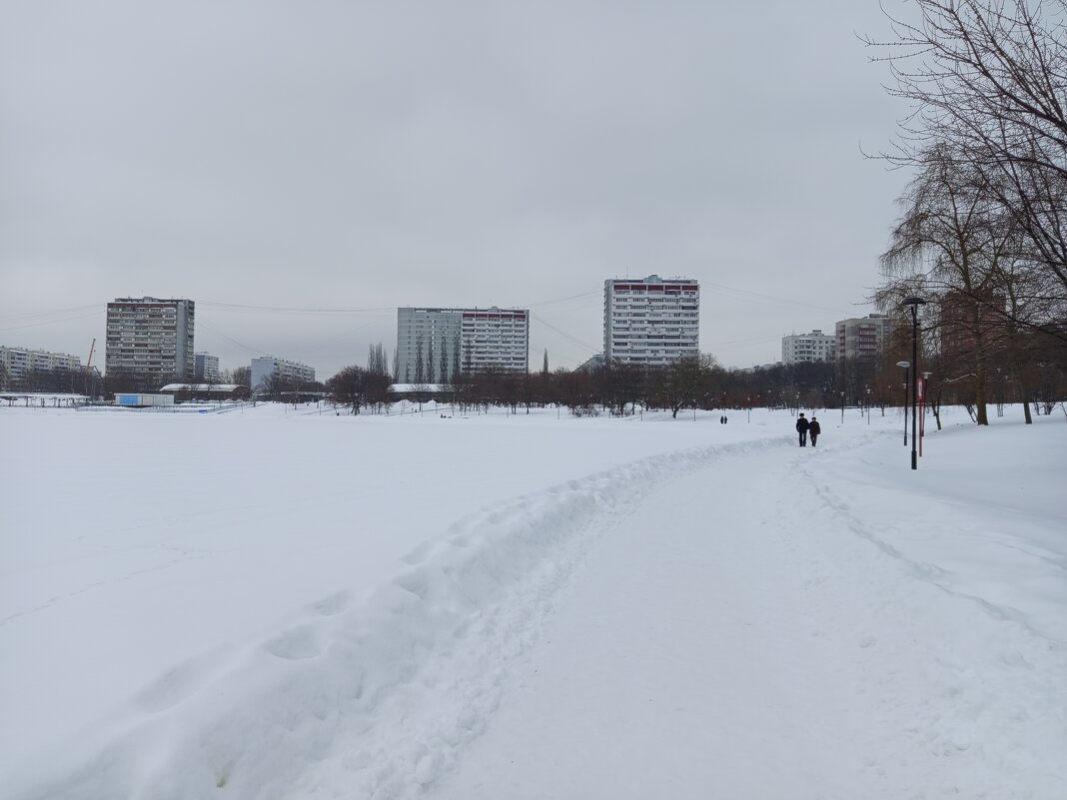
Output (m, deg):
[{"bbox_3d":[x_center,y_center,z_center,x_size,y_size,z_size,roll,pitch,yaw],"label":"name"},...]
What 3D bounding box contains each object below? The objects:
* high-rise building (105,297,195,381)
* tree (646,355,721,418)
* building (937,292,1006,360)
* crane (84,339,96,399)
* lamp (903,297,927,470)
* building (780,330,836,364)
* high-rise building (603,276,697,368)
[{"bbox_3d":[-184.163,-26.037,356.500,32.300,44.990,17.500,1,-1,-1],"label":"high-rise building"},{"bbox_3d":[35.699,-3.250,178.000,17.000,15.200,15.000,1,-1,0],"label":"tree"},{"bbox_3d":[155.516,-18.776,262.000,17.000,37.832,14.000,1,-1,-1],"label":"building"},{"bbox_3d":[-179.753,-12.678,300.000,5.000,24.369,4.000,0,-1,18],"label":"crane"},{"bbox_3d":[11.147,-0.487,21.600,0.700,4.985,0.700,1,-1,0],"label":"lamp"},{"bbox_3d":[142.133,-16.862,375.000,26.000,35.218,15.000,1,-1,-1],"label":"building"},{"bbox_3d":[46.064,-24.960,290.000,33.000,44.793,17.500,1,-1,-1],"label":"high-rise building"}]

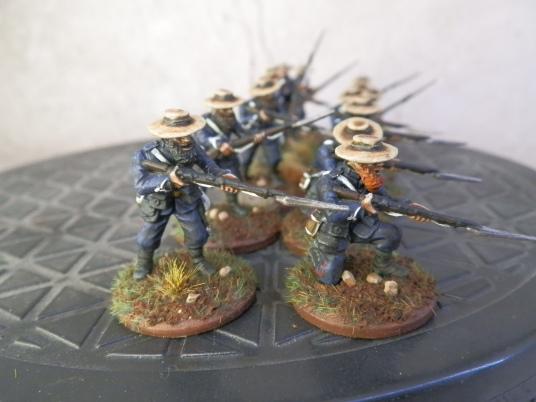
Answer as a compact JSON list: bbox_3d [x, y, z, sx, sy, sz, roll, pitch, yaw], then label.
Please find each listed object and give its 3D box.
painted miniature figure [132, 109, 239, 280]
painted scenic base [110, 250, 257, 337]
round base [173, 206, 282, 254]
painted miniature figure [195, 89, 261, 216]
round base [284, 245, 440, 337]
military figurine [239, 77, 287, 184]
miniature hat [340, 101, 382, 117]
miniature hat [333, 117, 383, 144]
[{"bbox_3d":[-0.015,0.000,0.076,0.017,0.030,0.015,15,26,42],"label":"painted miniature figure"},{"bbox_3d":[-0.015,0.015,0.079,0.025,0.004,0.025,-3,19,1],"label":"painted scenic base"},{"bbox_3d":[-0.009,0.006,0.105,0.025,0.004,0.025,-3,19,1],"label":"round base"},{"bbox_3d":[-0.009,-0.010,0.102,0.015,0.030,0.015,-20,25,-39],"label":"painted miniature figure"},{"bbox_3d":[0.016,0.015,0.076,0.025,0.004,0.025,-3,19,1],"label":"round base"},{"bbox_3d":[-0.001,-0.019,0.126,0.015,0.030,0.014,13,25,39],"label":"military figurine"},{"bbox_3d":[0.024,-0.025,0.111,0.010,0.003,0.010,9,31,27],"label":"miniature hat"},{"bbox_3d":[0.018,-0.015,0.086,0.010,0.003,0.010,-2,41,2],"label":"miniature hat"}]

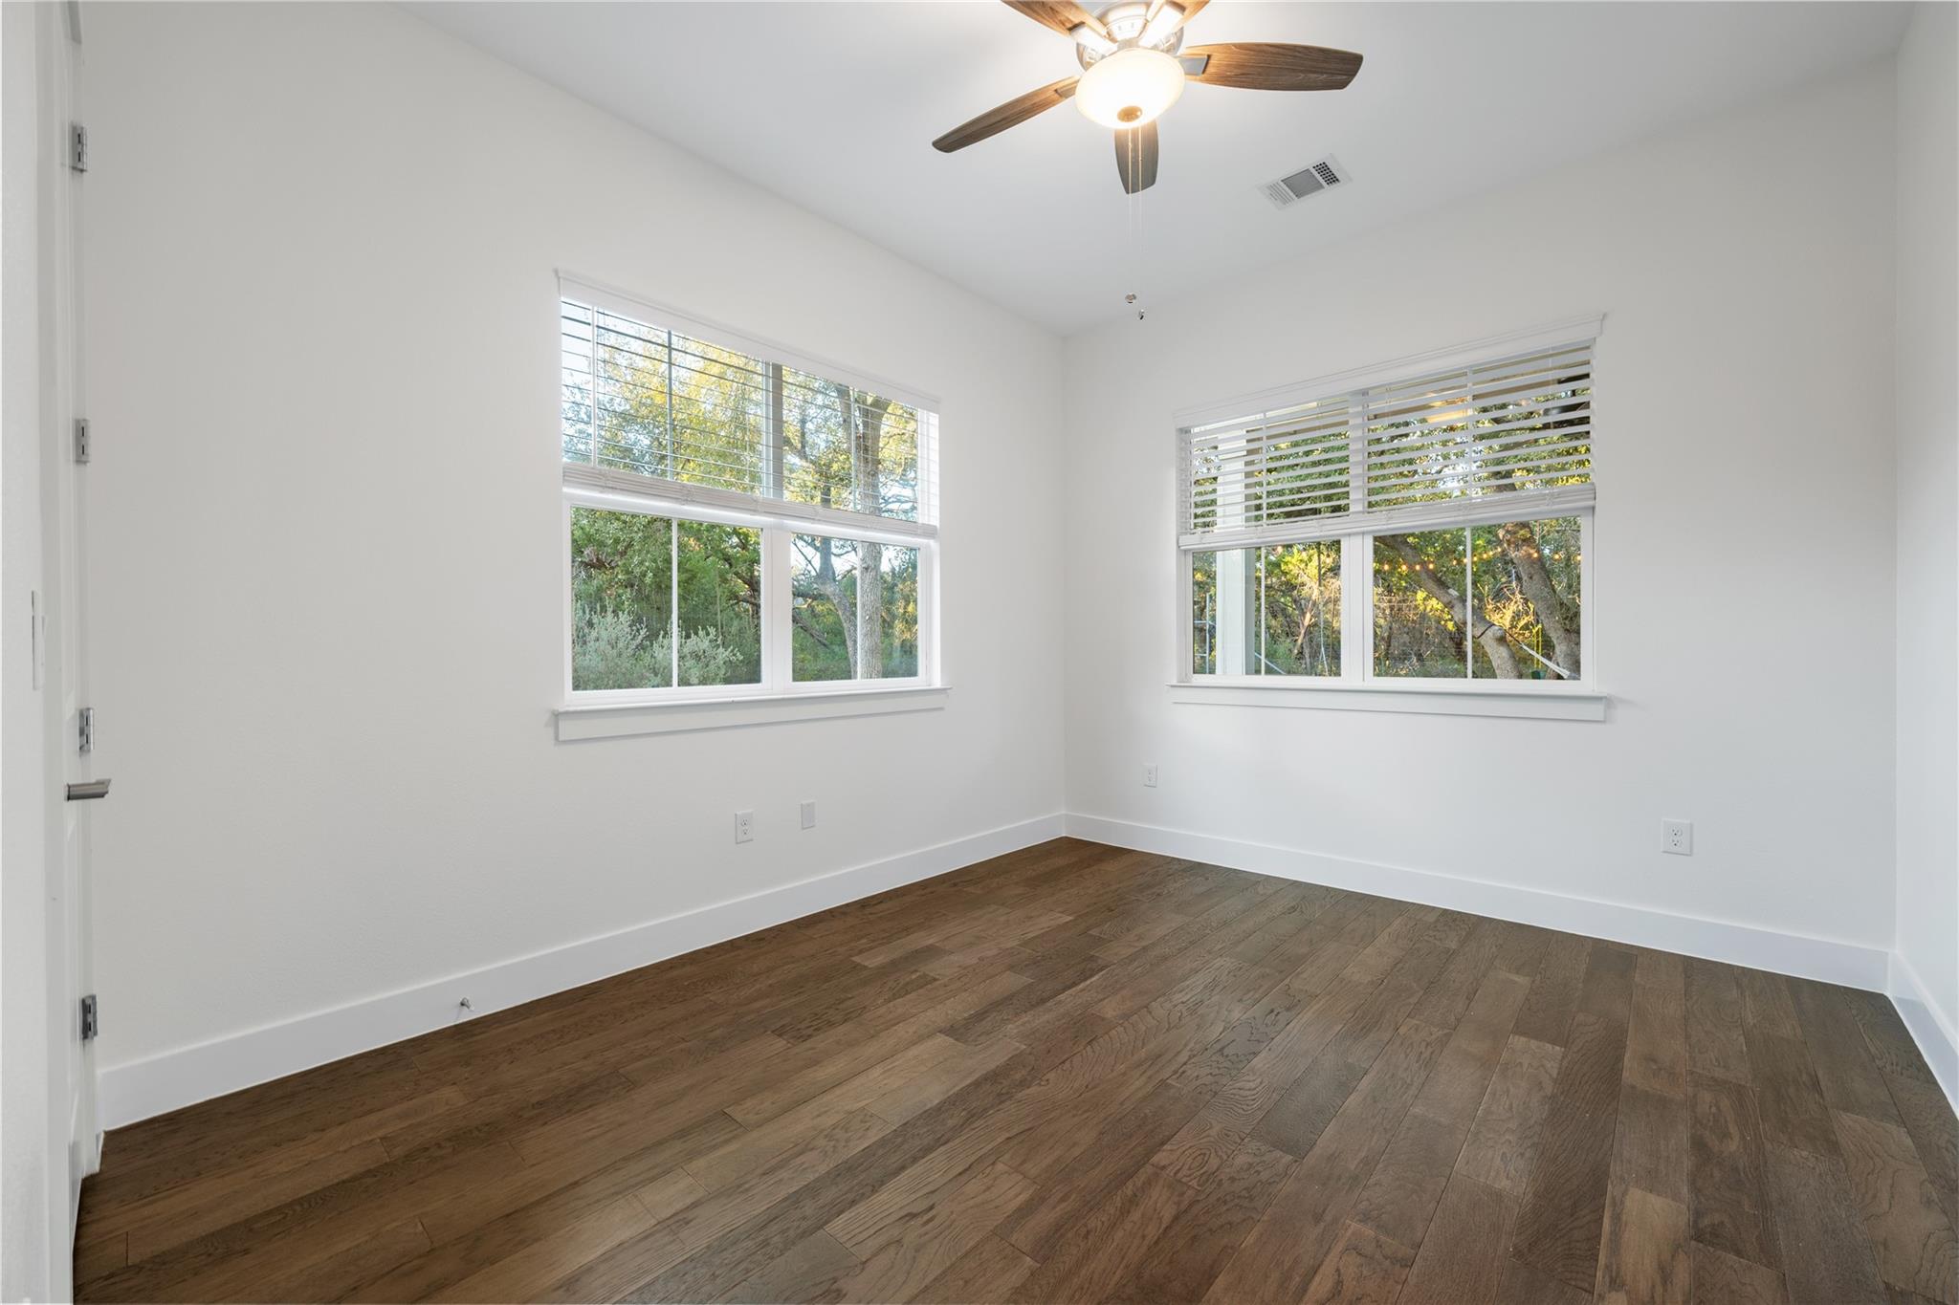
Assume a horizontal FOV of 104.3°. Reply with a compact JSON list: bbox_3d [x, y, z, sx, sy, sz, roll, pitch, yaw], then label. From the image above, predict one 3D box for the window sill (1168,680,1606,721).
[{"bbox_3d":[1.767,0.220,3.615,1.875,0.113,0.105,0,0,43],"label":"window sill"}]

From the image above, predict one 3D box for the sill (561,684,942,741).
[{"bbox_3d":[-0.812,0.240,3.292,0.105,0.113,1.869,0,0,43],"label":"sill"}]

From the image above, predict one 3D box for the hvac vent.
[{"bbox_3d":[1.332,-1.912,3.125,0.288,0.028,0.237,0,0,43],"label":"hvac vent"}]

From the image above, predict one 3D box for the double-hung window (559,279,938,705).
[{"bbox_3d":[-0.851,-0.554,3.302,0.110,1.468,1.804,0,0,43],"label":"double-hung window"}]

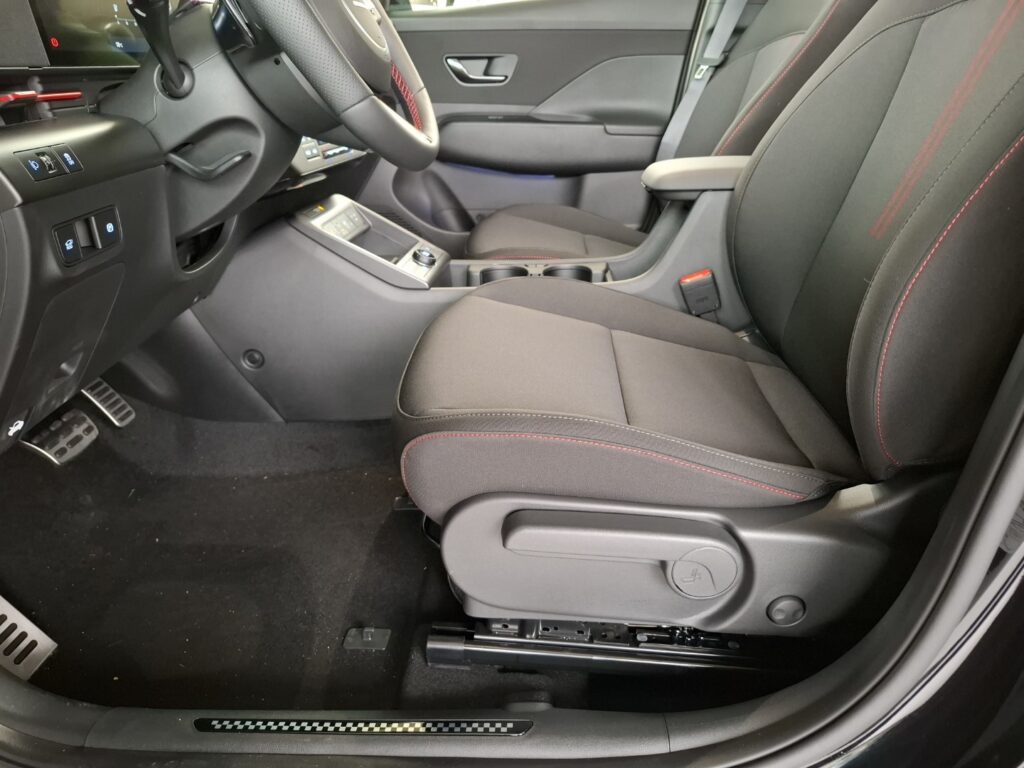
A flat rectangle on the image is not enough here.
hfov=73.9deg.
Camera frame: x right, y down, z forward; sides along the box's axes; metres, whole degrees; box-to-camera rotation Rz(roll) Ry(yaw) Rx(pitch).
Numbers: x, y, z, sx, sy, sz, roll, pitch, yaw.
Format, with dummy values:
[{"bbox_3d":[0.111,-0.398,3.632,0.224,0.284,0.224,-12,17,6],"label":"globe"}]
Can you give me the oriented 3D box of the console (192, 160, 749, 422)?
[{"bbox_3d":[-0.001,-0.173,1.226,1.000,0.415,0.260,-1,24,3],"label":"console"}]

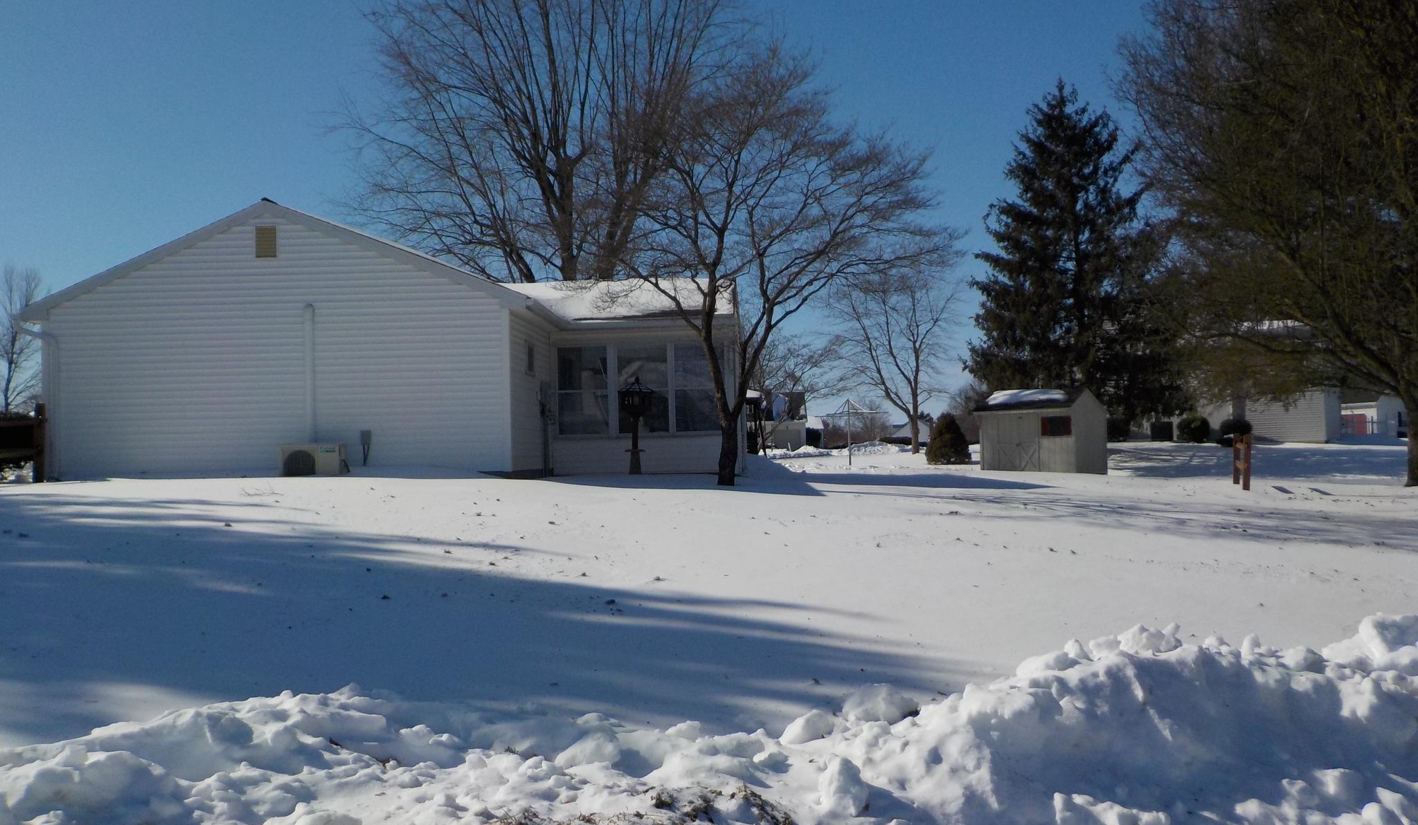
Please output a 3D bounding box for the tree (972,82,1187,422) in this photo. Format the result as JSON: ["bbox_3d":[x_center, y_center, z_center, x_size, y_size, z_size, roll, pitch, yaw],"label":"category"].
[{"bbox_3d":[14.301,-5.560,48.000,8.568,14.712,8.568,-1,-2,0],"label":"tree"}]

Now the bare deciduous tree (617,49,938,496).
[{"bbox_3d":[1.025,-2.098,17.500,4.685,6.295,4.685,-1,-2,0],"label":"bare deciduous tree"}]

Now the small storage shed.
[{"bbox_3d":[9.934,0.520,37.008,3.300,2.550,2.300,-3,-3,43],"label":"small storage shed"}]

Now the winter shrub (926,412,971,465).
[{"bbox_3d":[7.620,0.844,39.000,1.459,1.652,1.459,-1,-2,0],"label":"winter shrub"}]

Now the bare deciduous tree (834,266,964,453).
[{"bbox_3d":[8.300,-2.288,54.000,5.841,8.227,5.841,-1,-2,0],"label":"bare deciduous tree"}]

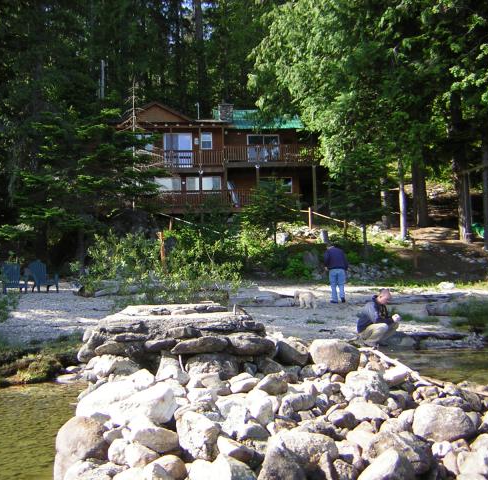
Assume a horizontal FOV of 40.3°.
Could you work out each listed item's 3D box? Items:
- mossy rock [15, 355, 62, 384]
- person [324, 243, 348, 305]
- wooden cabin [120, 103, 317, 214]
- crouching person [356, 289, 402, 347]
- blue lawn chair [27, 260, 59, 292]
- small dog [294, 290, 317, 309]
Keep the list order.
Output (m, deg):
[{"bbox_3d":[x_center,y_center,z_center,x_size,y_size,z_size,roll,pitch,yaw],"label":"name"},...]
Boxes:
[{"bbox_3d":[-2.871,1.809,9.300,0.600,0.360,0.460,-1,0,-6],"label":"mossy rock"},{"bbox_3d":[2.571,0.941,18.700,0.620,1.690,0.380,-1,0,-7],"label":"person"},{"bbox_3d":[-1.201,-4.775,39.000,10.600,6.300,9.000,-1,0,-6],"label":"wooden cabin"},{"bbox_3d":[2.283,1.324,11.300,0.700,0.980,0.540,-1,0,22],"label":"crouching person"},{"bbox_3d":[-6.176,1.119,20.400,0.740,0.980,0.850,-1,0,-41],"label":"blue lawn chair"},{"bbox_3d":[1.635,1.588,17.700,0.630,0.480,0.260,-1,0,-5],"label":"small dog"}]

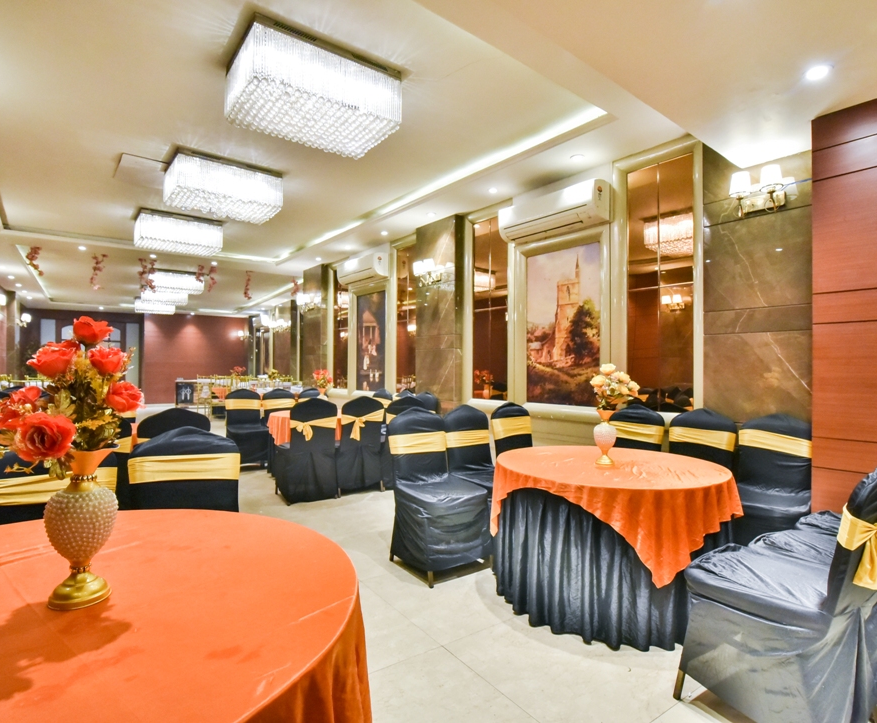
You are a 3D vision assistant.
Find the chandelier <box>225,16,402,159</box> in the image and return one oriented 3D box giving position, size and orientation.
[{"bbox_3d":[-0.712,-1.508,2.753,0.806,0.315,0.527,0,0,-39],"label":"chandelier"}]

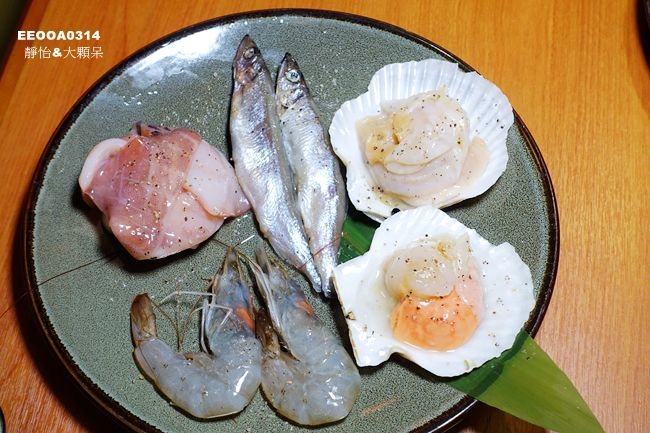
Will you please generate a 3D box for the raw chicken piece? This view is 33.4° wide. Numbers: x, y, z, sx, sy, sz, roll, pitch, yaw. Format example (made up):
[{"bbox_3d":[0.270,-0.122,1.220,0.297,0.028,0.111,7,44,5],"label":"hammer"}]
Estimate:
[{"bbox_3d":[-0.080,-0.011,0.545,0.087,0.030,0.072,0,59,0],"label":"raw chicken piece"}]

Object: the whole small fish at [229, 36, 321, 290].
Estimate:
[{"bbox_3d":[-0.033,-0.031,0.564,0.028,0.020,0.167,-12,60,-8],"label":"whole small fish"}]

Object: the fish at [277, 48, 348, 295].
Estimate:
[{"bbox_3d":[-0.005,-0.027,0.562,0.027,0.020,0.154,-7,59,-5],"label":"fish"}]

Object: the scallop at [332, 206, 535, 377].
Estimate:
[{"bbox_3d":[0.053,0.039,0.517,0.091,0.029,0.090,-10,60,-7],"label":"scallop"}]

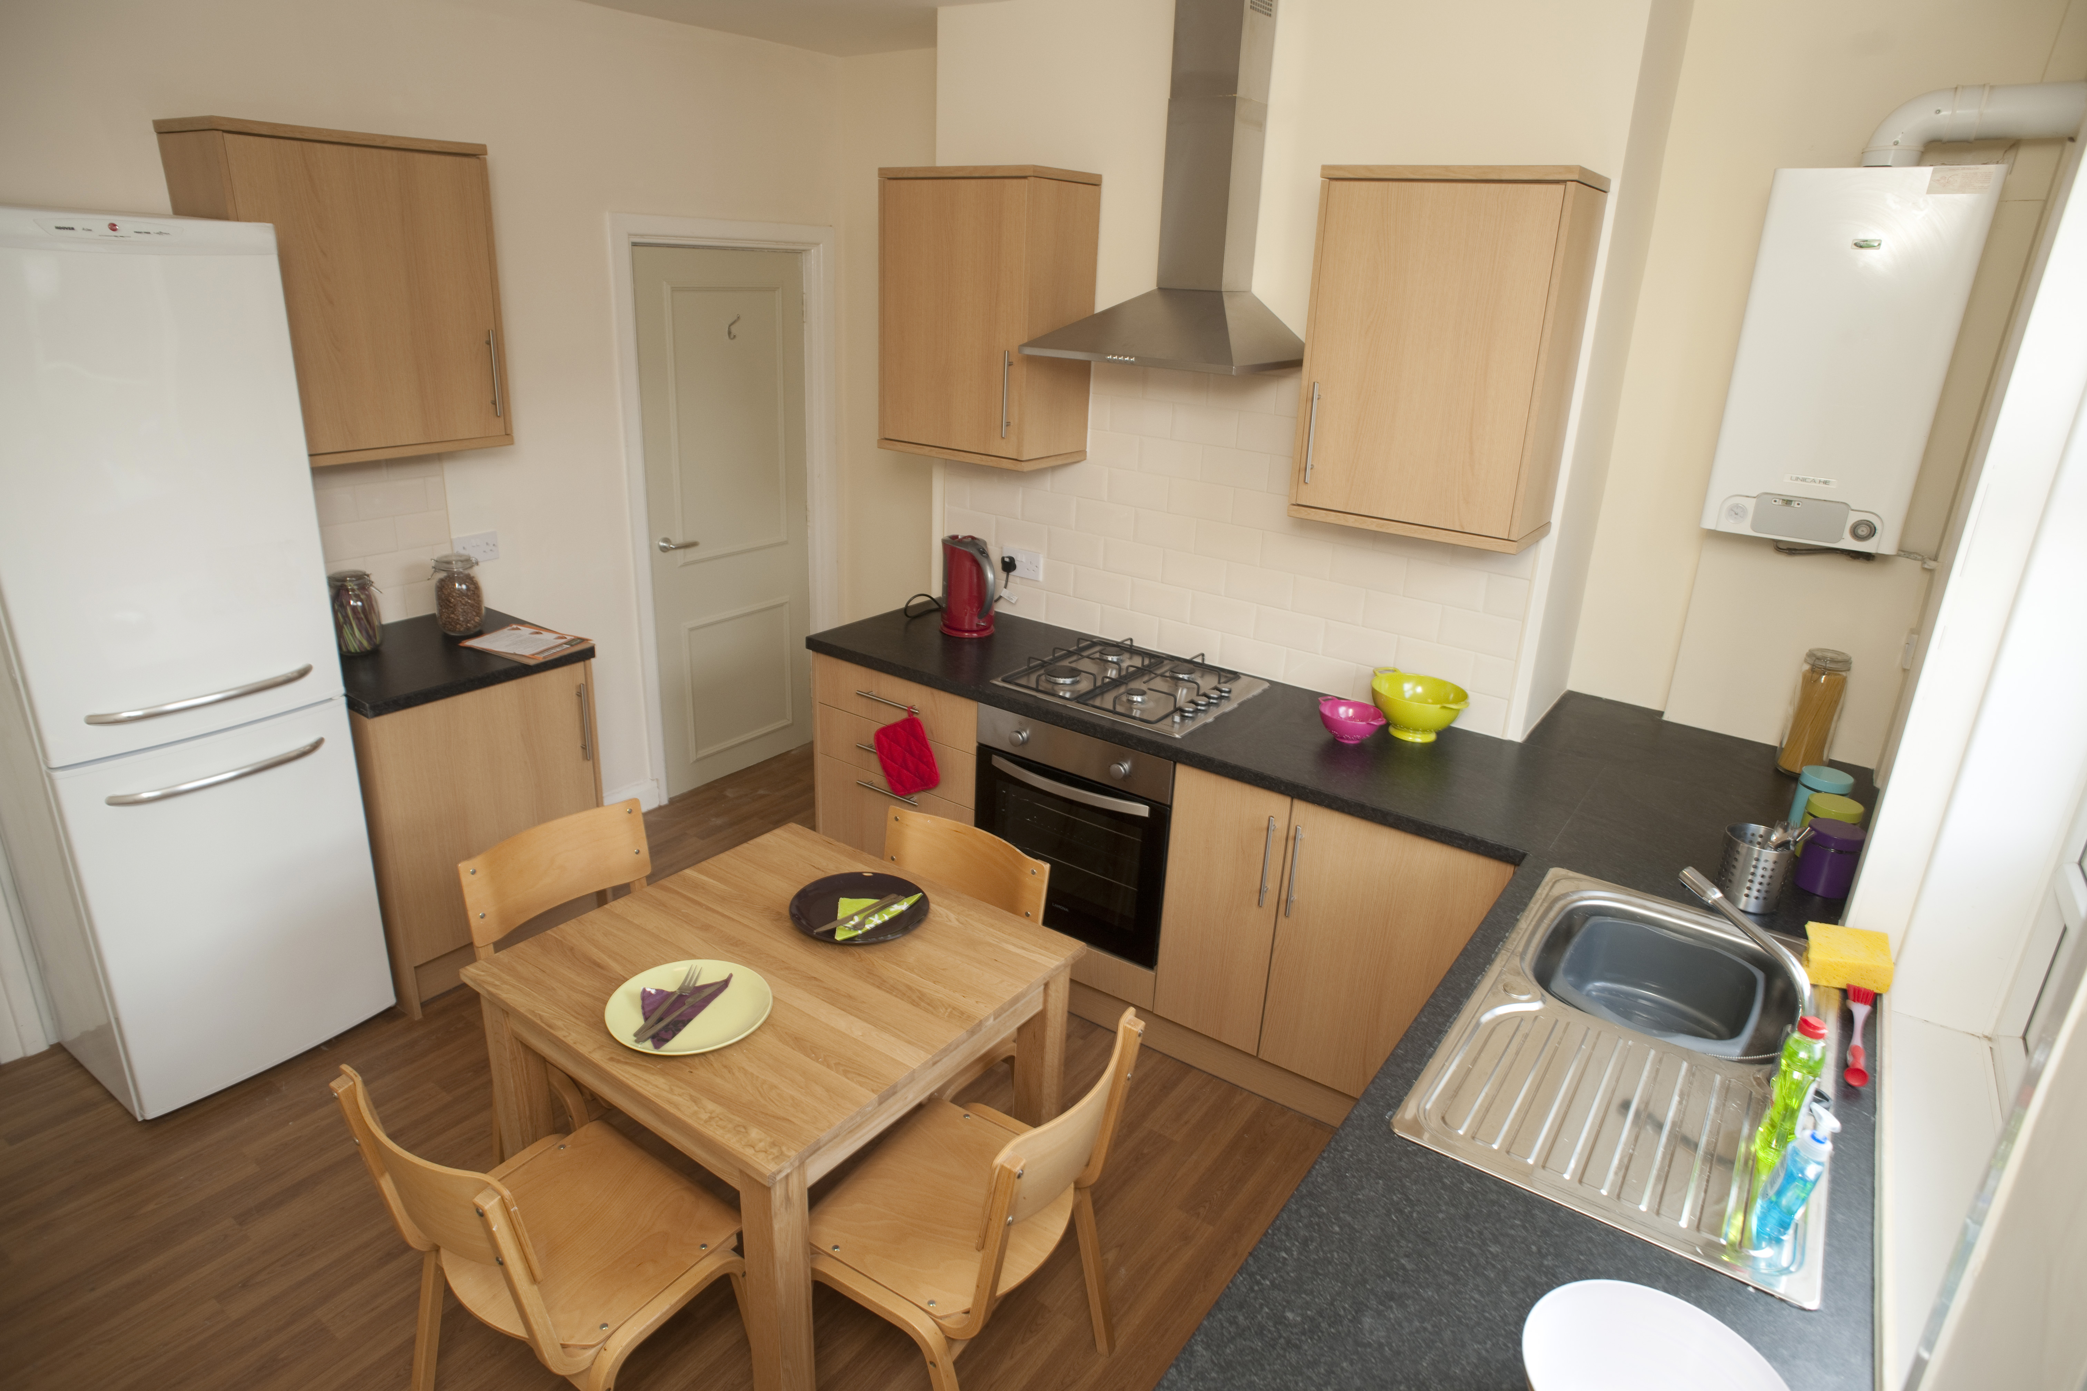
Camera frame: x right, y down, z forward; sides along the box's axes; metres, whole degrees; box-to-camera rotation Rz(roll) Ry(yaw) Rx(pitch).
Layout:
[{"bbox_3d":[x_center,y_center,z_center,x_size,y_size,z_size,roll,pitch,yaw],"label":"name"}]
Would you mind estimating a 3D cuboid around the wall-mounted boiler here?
[{"bbox_3d":[1.735,-0.731,2.517,0.392,0.765,0.310,16,25,32],"label":"wall-mounted boiler"}]

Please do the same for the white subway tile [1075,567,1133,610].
[{"bbox_3d":[0.172,-0.320,3.490,0.200,0.100,0.010,16,24,32],"label":"white subway tile"}]

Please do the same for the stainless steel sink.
[{"bbox_3d":[0.936,0.587,1.829,0.500,0.160,0.940,16,25,32],"label":"stainless steel sink"}]

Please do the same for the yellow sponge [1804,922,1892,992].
[{"bbox_3d":[1.348,0.439,1.941,0.109,0.050,0.110,2,21,31],"label":"yellow sponge"}]

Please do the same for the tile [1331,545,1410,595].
[{"bbox_3d":[0.843,-0.328,3.007,0.200,0.100,0.008,16,25,32],"label":"tile"}]

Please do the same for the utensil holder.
[{"bbox_3d":[1.323,0.322,2.156,0.108,0.125,0.108,16,24,32],"label":"utensil holder"}]

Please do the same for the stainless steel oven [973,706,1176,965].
[{"bbox_3d":[0.211,0.297,3.266,0.606,0.595,0.554,16,25,32],"label":"stainless steel oven"}]

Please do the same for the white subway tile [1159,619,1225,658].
[{"bbox_3d":[0.420,-0.160,3.358,0.200,0.100,0.010,16,25,32],"label":"white subway tile"}]

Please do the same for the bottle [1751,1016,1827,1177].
[{"bbox_3d":[0.991,0.516,1.528,0.058,0.212,0.070,21,28,39],"label":"bottle"}]

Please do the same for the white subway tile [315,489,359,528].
[{"bbox_3d":[-1.968,-0.511,3.148,0.008,0.100,0.200,16,25,32],"label":"white subway tile"}]

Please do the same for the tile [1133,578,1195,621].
[{"bbox_3d":[0.334,-0.278,3.355,0.198,0.099,0.009,16,25,32],"label":"tile"}]

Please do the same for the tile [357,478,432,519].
[{"bbox_3d":[-1.851,-0.566,3.304,0.008,0.100,0.200,16,25,32],"label":"tile"}]

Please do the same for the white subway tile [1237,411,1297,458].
[{"bbox_3d":[0.607,-0.685,3.047,0.200,0.100,0.010,16,24,32],"label":"white subway tile"}]

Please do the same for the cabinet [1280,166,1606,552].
[{"bbox_3d":[0.879,-0.748,2.566,0.517,0.747,0.306,16,25,32],"label":"cabinet"}]

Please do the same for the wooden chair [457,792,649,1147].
[{"bbox_3d":[-0.906,0.712,2.499,0.470,0.810,0.470,18,26,35],"label":"wooden chair"}]

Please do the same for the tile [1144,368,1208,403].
[{"bbox_3d":[0.358,-0.846,3.134,0.198,0.099,0.009,16,25,32],"label":"tile"}]

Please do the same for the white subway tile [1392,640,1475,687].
[{"bbox_3d":[0.996,-0.085,2.953,0.200,0.100,0.010,16,25,32],"label":"white subway tile"}]

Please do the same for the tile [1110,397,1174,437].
[{"bbox_3d":[0.277,-0.784,3.269,0.200,0.100,0.008,16,25,32],"label":"tile"}]

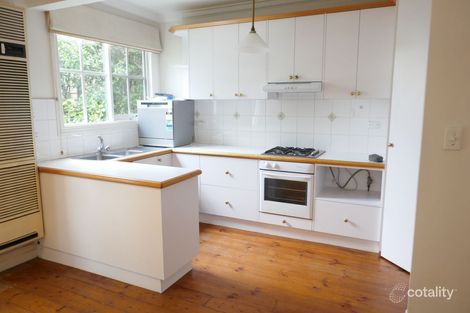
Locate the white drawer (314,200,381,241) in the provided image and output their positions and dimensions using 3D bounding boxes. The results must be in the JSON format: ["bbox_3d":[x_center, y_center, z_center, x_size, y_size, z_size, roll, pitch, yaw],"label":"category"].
[{"bbox_3d":[1.211,0.605,3.461,0.630,0.340,0.500,4,8,25],"label":"white drawer"}]

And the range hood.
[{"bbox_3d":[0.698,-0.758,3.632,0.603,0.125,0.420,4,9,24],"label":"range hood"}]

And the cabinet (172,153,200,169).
[{"bbox_3d":[-0.473,0.328,4.239,0.405,0.790,0.580,4,9,24],"label":"cabinet"}]

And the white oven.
[{"bbox_3d":[0.647,0.318,3.690,0.592,0.585,0.570,4,9,24],"label":"white oven"}]

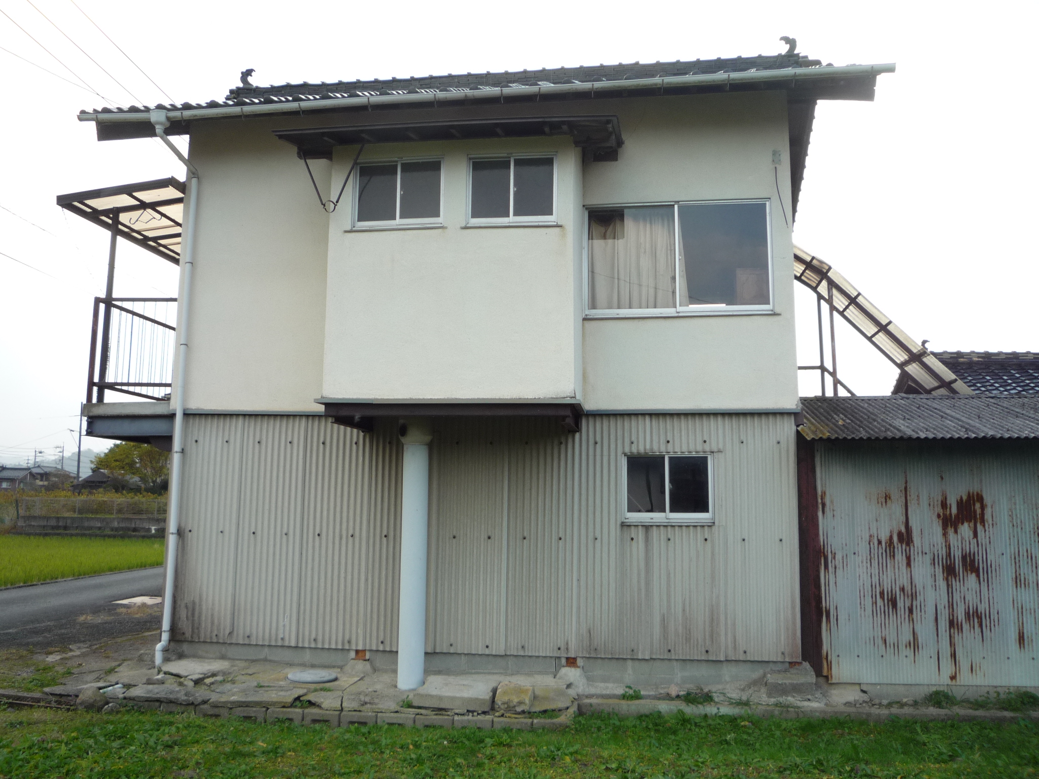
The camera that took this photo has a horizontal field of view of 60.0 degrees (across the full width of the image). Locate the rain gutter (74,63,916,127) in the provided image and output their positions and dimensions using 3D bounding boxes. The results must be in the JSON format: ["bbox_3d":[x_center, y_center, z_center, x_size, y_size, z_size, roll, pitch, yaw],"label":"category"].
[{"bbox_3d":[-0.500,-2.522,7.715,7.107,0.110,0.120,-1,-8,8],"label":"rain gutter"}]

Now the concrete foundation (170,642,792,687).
[{"bbox_3d":[-0.439,2.453,8.070,5.630,0.230,0.250,0,-8,8],"label":"concrete foundation"}]

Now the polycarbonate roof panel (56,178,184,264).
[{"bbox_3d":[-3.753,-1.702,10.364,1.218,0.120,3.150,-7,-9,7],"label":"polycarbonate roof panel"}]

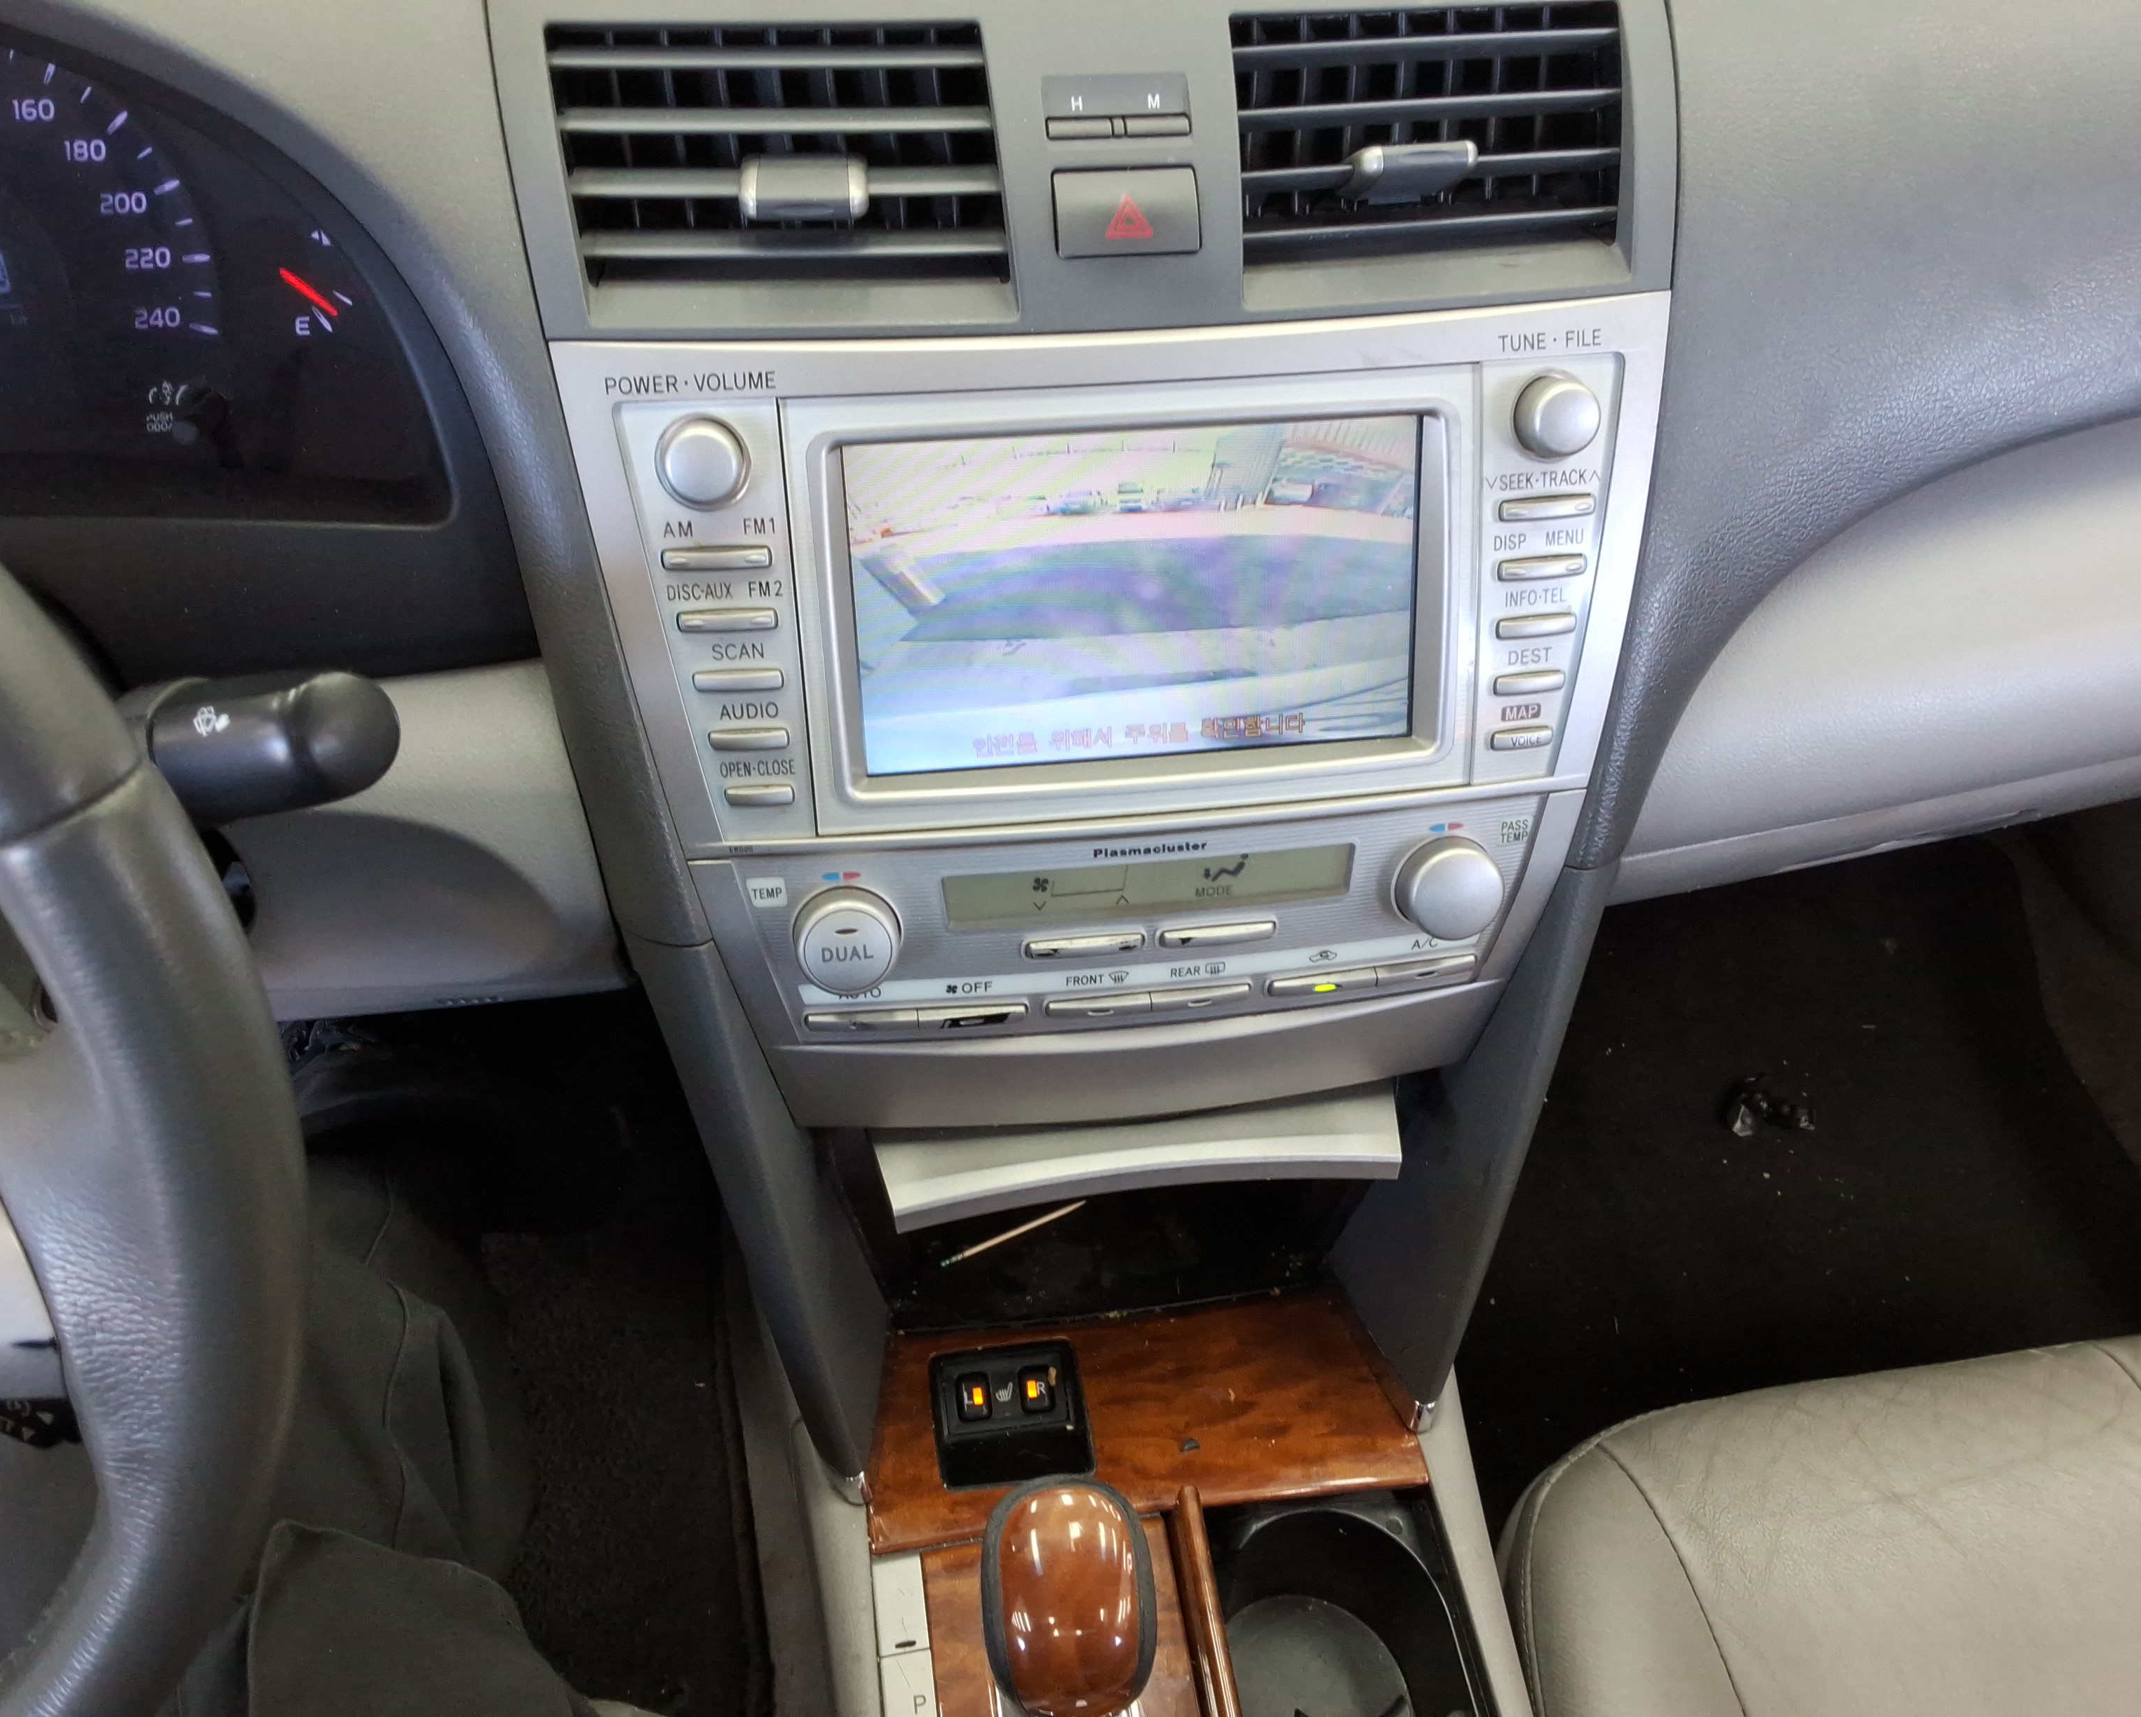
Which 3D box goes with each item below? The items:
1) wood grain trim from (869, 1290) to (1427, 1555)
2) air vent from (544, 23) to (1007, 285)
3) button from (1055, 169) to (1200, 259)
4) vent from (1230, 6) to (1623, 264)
[{"bbox_3d":[0.023,0.191,0.635,0.187,0.018,0.075,-5,57,-7],"label":"wood grain trim"},{"bbox_3d":[-0.076,-0.181,0.479,0.110,0.067,0.027,-2,8,-5],"label":"air vent"},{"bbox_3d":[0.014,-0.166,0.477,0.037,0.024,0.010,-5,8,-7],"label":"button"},{"bbox_3d":[0.095,-0.194,0.503,0.107,0.067,0.027,-8,8,-10],"label":"vent"}]

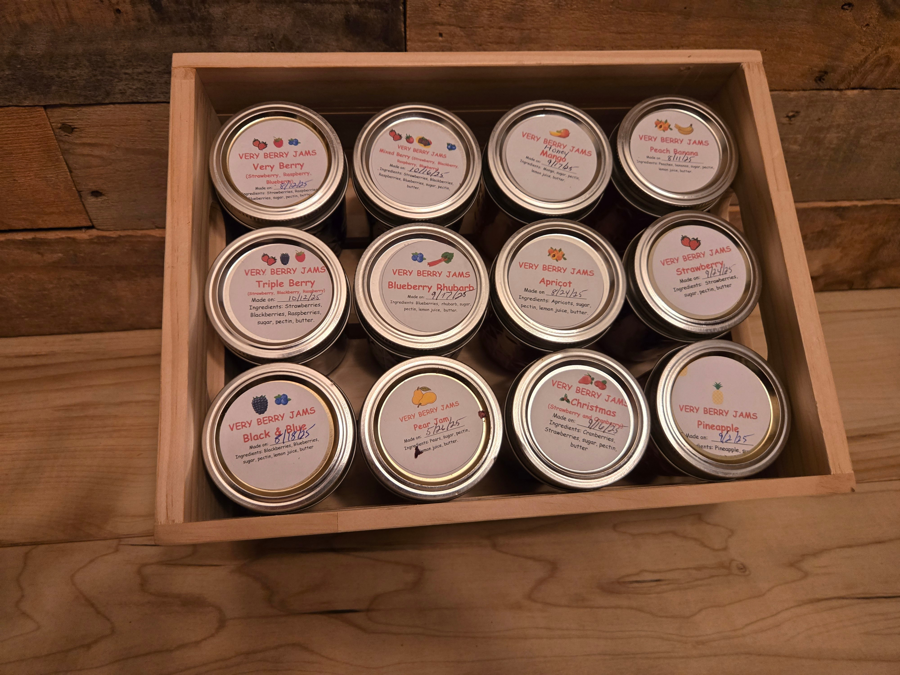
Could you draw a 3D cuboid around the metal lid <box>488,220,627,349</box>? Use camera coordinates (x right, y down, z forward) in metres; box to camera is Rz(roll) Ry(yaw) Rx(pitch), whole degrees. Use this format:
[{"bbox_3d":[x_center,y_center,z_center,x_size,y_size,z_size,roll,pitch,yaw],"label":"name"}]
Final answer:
[{"bbox_3d":[0.059,-0.029,0.322,0.073,0.015,0.073,1,77,-4],"label":"metal lid"}]

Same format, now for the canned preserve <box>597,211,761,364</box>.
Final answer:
[{"bbox_3d":[0.130,-0.025,0.366,0.073,0.096,0.073,-3,77,-5],"label":"canned preserve"}]

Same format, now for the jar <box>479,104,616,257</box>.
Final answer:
[{"bbox_3d":[0.052,-0.089,0.376,0.073,0.096,0.073,1,77,-4],"label":"jar"}]

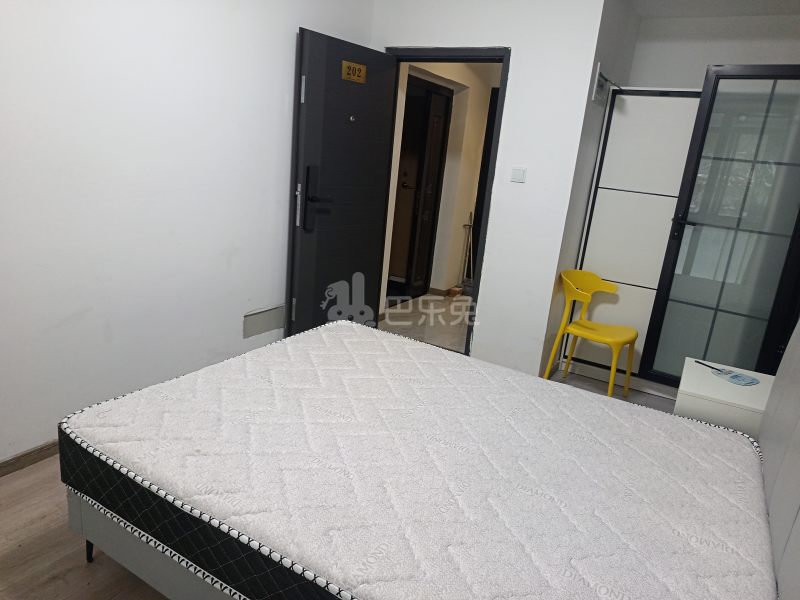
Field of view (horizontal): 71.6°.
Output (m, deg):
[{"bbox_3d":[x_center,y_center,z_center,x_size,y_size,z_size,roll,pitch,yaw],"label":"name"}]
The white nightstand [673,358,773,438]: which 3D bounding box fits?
[{"bbox_3d":[1.469,0.625,2.548,0.420,0.510,0.520,14,18,28],"label":"white nightstand"}]

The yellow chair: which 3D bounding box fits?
[{"bbox_3d":[1.186,0.229,3.375,0.460,0.770,0.455,17,19,35],"label":"yellow chair"}]

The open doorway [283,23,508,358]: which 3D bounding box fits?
[{"bbox_3d":[-0.032,-0.525,3.431,0.900,2.050,0.980,15,19,29],"label":"open doorway"}]

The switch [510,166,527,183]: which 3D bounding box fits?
[{"bbox_3d":[0.694,-0.729,3.234,0.087,0.087,0.011,14,18,28],"label":"switch"}]

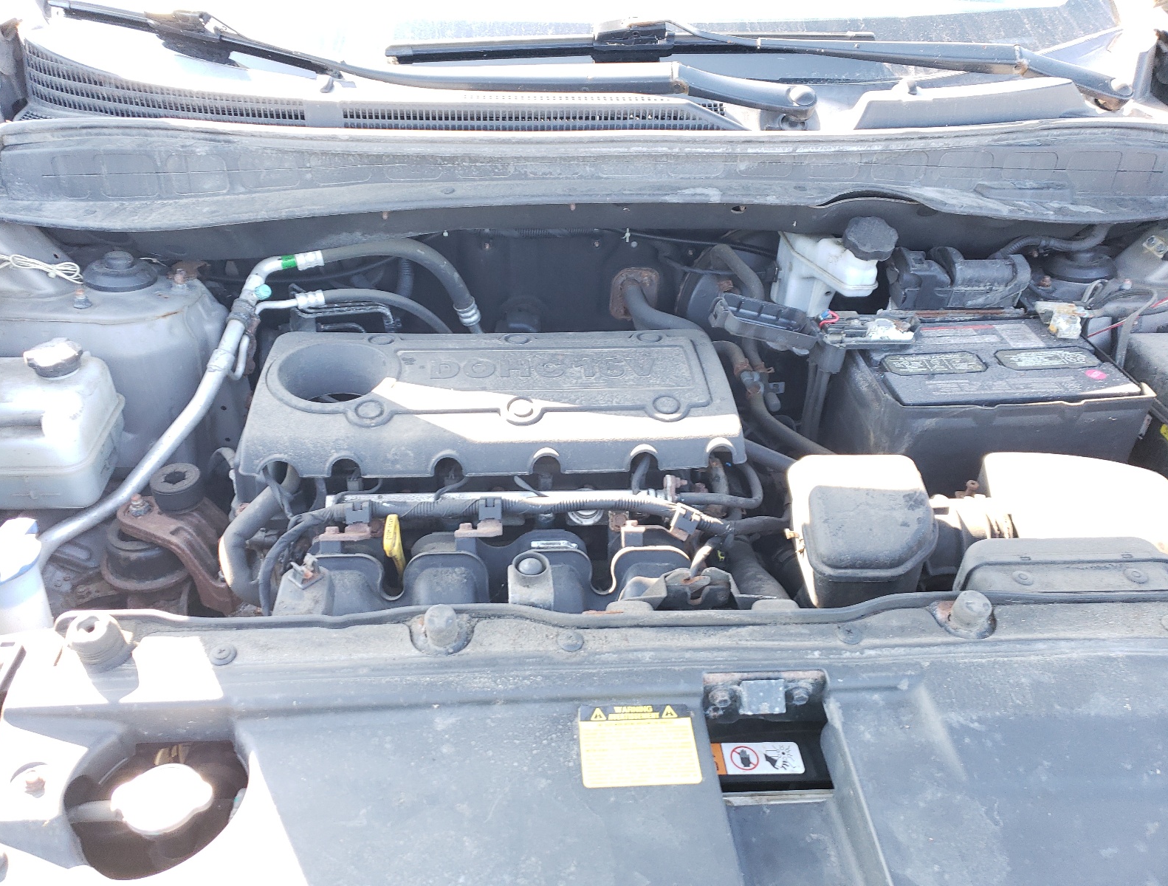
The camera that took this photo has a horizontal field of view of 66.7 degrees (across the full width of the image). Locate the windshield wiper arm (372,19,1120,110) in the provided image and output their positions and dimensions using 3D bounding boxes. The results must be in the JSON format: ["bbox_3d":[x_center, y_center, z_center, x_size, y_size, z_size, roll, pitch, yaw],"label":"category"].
[{"bbox_3d":[0.216,-0.477,1.111,0.925,0.090,0.100,-2,35,-5],"label":"windshield wiper arm"}]

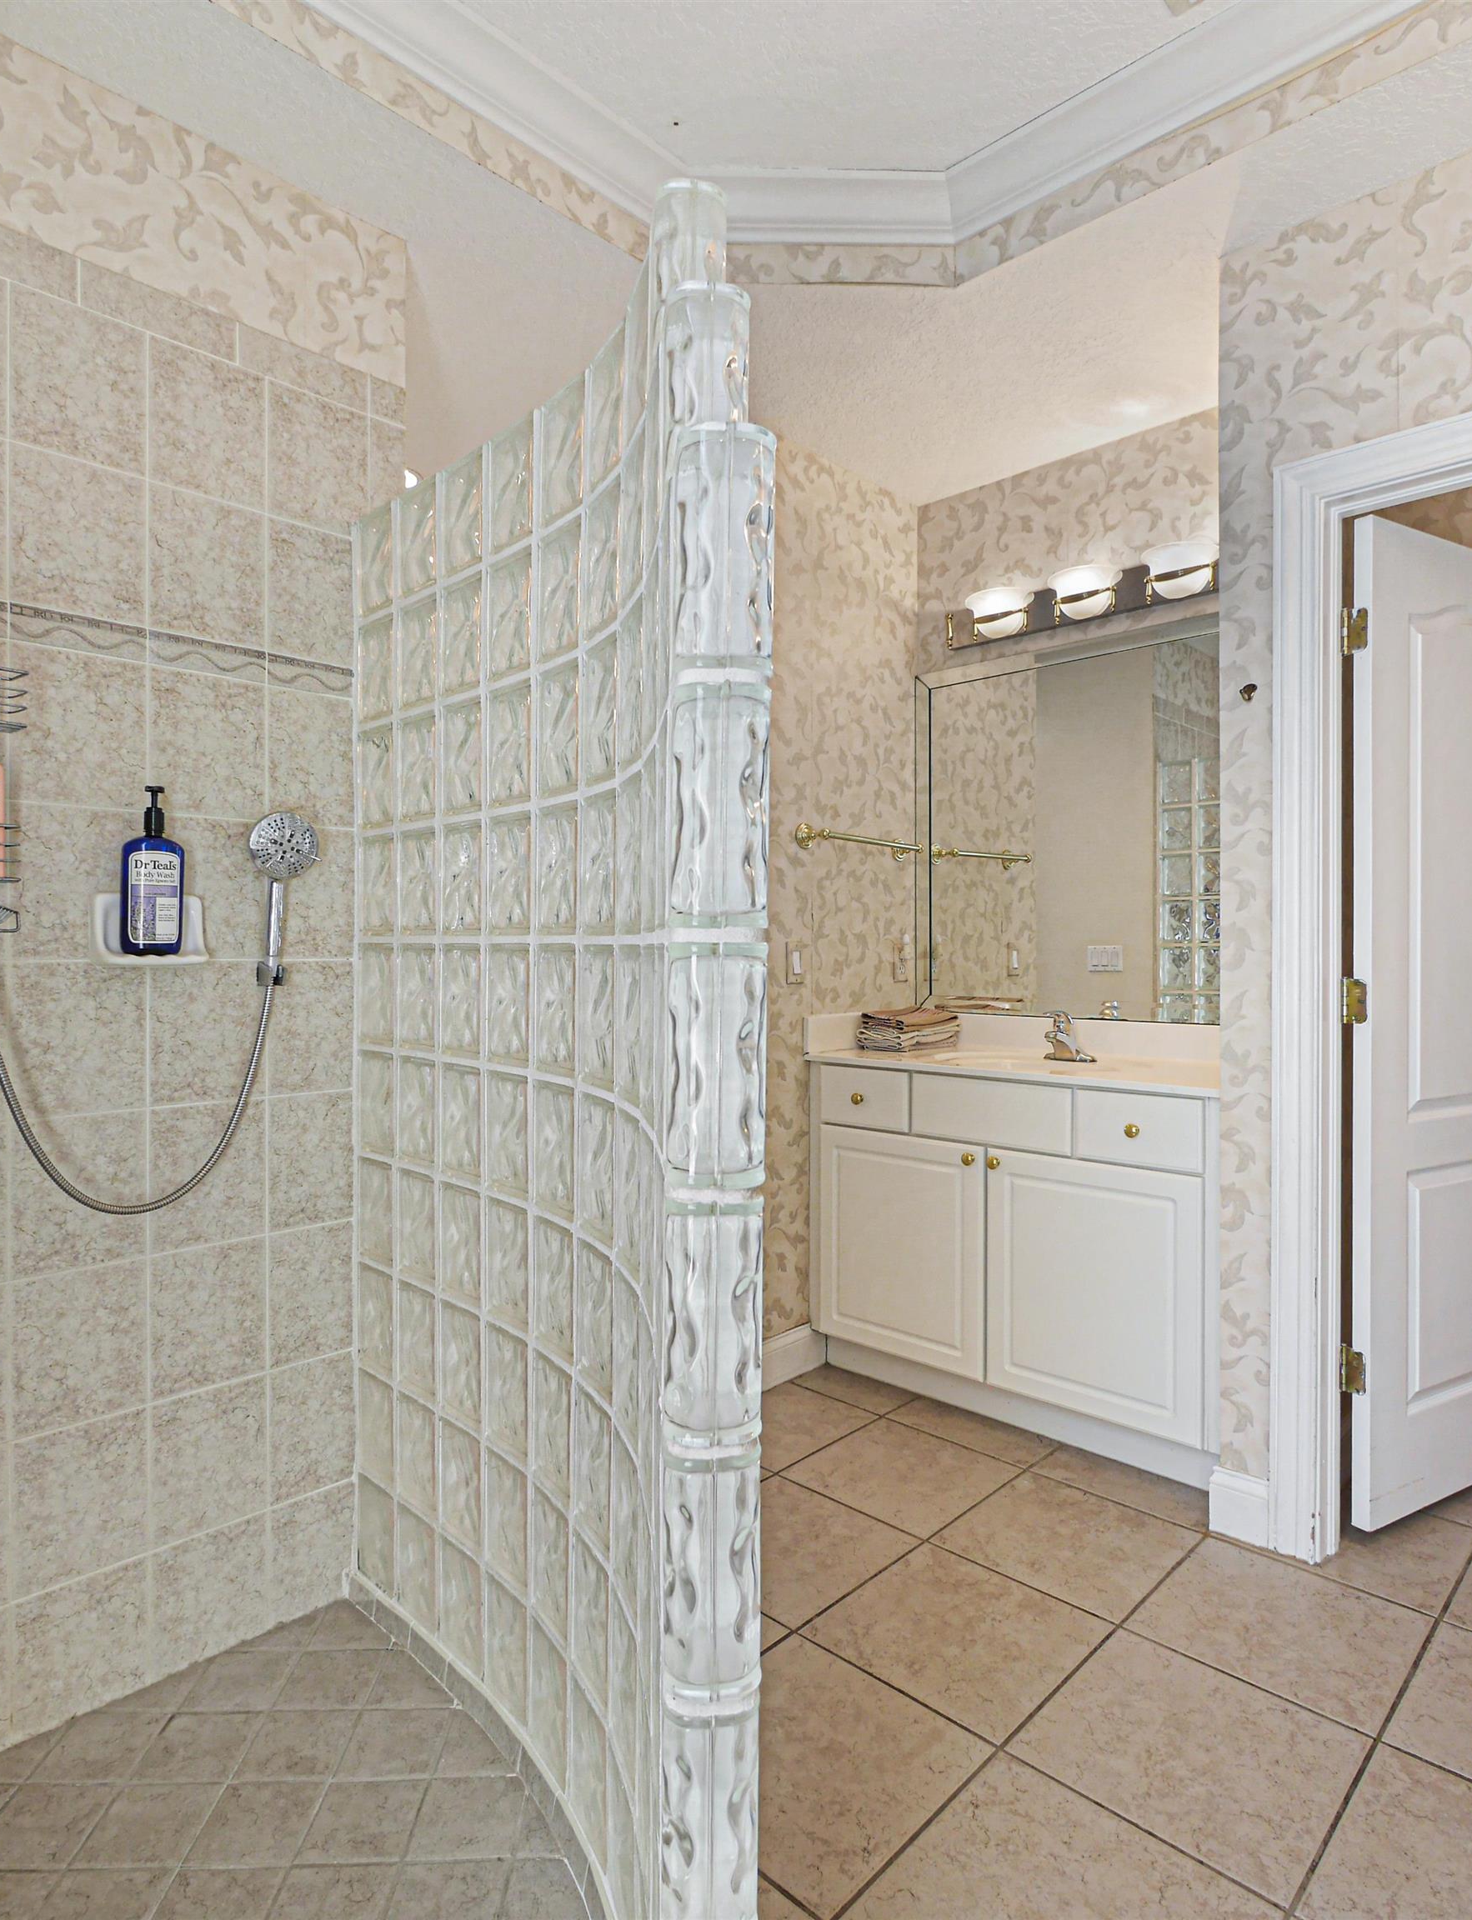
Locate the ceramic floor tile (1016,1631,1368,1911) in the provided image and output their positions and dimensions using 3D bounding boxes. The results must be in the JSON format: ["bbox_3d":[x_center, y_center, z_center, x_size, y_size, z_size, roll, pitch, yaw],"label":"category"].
[{"bbox_3d":[0.679,1.173,1.547,0.395,0.010,0.395,0,0,44],"label":"ceramic floor tile"}]

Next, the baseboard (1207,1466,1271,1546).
[{"bbox_3d":[1.021,1.102,2.092,0.115,0.135,0.018,0,0,44],"label":"baseboard"}]

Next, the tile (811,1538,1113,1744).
[{"bbox_3d":[0.390,1.180,1.816,0.395,0.010,0.395,0,0,44],"label":"tile"}]

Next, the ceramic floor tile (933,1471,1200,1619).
[{"bbox_3d":[0.674,1.180,2.104,0.395,0.010,0.395,0,0,44],"label":"ceramic floor tile"}]

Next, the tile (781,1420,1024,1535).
[{"bbox_3d":[0.383,1.175,2.373,0.395,0.010,0.395,0,0,44],"label":"tile"}]

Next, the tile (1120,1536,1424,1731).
[{"bbox_3d":[0.961,1.176,1.828,0.395,0.010,0.395,0,0,44],"label":"tile"}]

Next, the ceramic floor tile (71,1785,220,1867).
[{"bbox_3d":[-0.836,1.238,1.478,0.148,0.010,0.148,0,0,-3],"label":"ceramic floor tile"}]

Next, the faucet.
[{"bbox_3d":[0.895,0.209,2.830,0.150,0.140,0.145,0,0,44],"label":"faucet"}]

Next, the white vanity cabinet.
[{"bbox_3d":[0.813,0.714,2.784,1.150,0.850,0.550,0,0,44],"label":"white vanity cabinet"}]

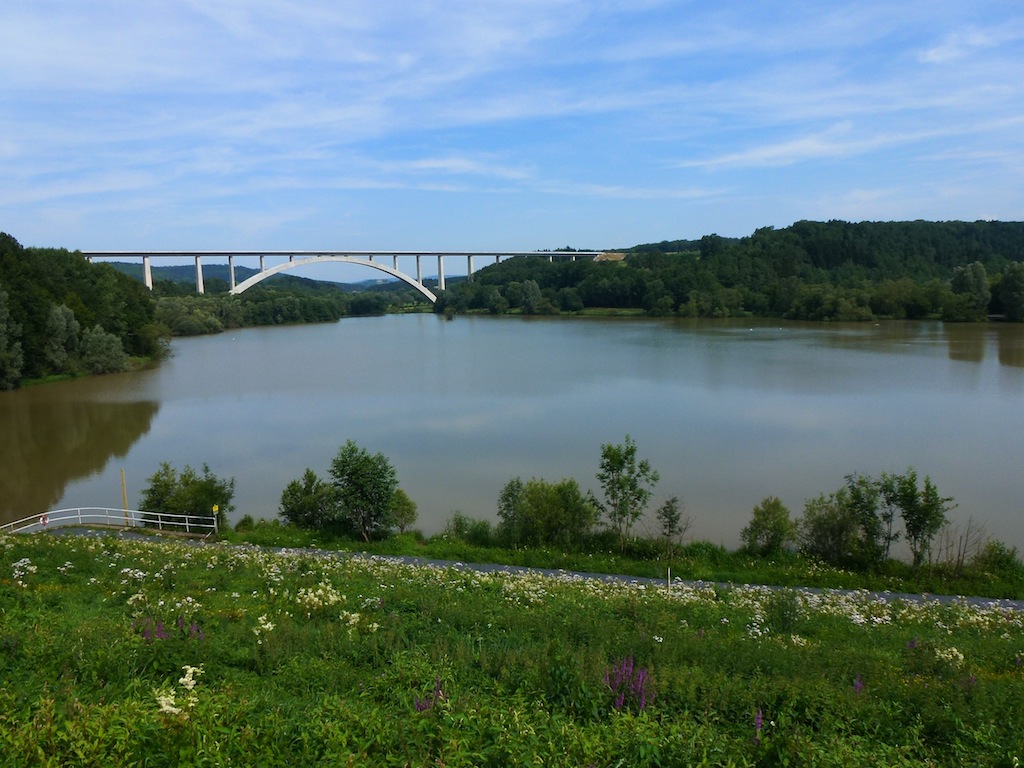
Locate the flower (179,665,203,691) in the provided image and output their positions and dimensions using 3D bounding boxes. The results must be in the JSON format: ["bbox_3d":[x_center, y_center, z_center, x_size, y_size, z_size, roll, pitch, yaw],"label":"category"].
[{"bbox_3d":[-3.000,2.739,6.900,0.224,0.255,0.180,-3,7,-24],"label":"flower"}]

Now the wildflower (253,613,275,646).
[{"bbox_3d":[-3.479,3.437,10.353,0.308,0.441,0.246,-2,7,-19],"label":"wildflower"}]

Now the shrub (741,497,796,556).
[{"bbox_3d":[16.018,8.805,45.962,3.481,3.673,3.307,2,7,20],"label":"shrub"}]

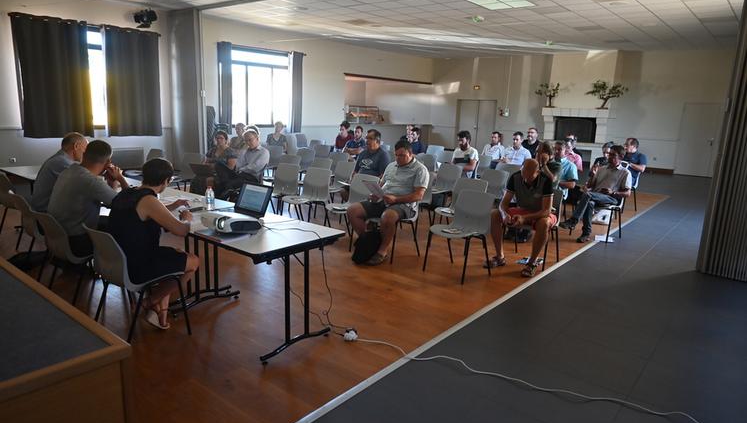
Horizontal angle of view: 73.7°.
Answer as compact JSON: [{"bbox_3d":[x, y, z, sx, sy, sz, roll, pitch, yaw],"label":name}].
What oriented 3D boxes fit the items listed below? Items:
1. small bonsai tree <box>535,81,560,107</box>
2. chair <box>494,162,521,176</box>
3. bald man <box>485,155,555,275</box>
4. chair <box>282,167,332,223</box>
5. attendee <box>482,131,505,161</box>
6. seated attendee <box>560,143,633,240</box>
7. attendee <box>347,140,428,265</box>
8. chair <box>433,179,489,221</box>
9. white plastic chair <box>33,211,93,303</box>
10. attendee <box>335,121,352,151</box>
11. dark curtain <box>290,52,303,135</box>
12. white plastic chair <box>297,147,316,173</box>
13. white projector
[{"bbox_3d":[5.466,-3.647,15.630,0.680,0.700,0.500,12,15,38],"label":"small bonsai tree"},{"bbox_3d":[1.931,-0.290,7.632,0.510,0.800,0.500,-9,16,-42],"label":"chair"},{"bbox_3d":[1.600,0.015,5.266,0.640,1.160,0.770,13,16,43],"label":"bald man"},{"bbox_3d":[-0.843,-0.113,6.267,0.500,0.810,0.530,13,16,41],"label":"chair"},{"bbox_3d":[2.232,-0.950,9.765,0.500,1.220,0.800,13,16,41],"label":"attendee"},{"bbox_3d":[2.903,-0.249,6.470,0.920,1.250,0.640,-8,15,-39],"label":"seated attendee"},{"bbox_3d":[0.130,-0.131,5.487,0.800,1.280,0.600,-9,16,-43],"label":"attendee"},{"bbox_3d":[1.058,0.044,5.958,0.530,0.810,0.520,-10,17,-44],"label":"chair"},{"bbox_3d":[-2.135,0.364,3.801,0.500,0.810,0.530,13,16,42],"label":"white plastic chair"},{"bbox_3d":[-0.824,-1.226,10.367,0.500,1.280,0.800,12,15,38],"label":"attendee"},{"bbox_3d":[-2.112,-3.282,13.836,0.140,2.170,0.360,12,15,38],"label":"dark curtain"},{"bbox_3d":[-1.326,-0.693,8.898,0.500,0.800,0.510,10,14,33],"label":"white plastic chair"},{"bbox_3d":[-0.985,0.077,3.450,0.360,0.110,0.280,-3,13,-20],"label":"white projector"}]

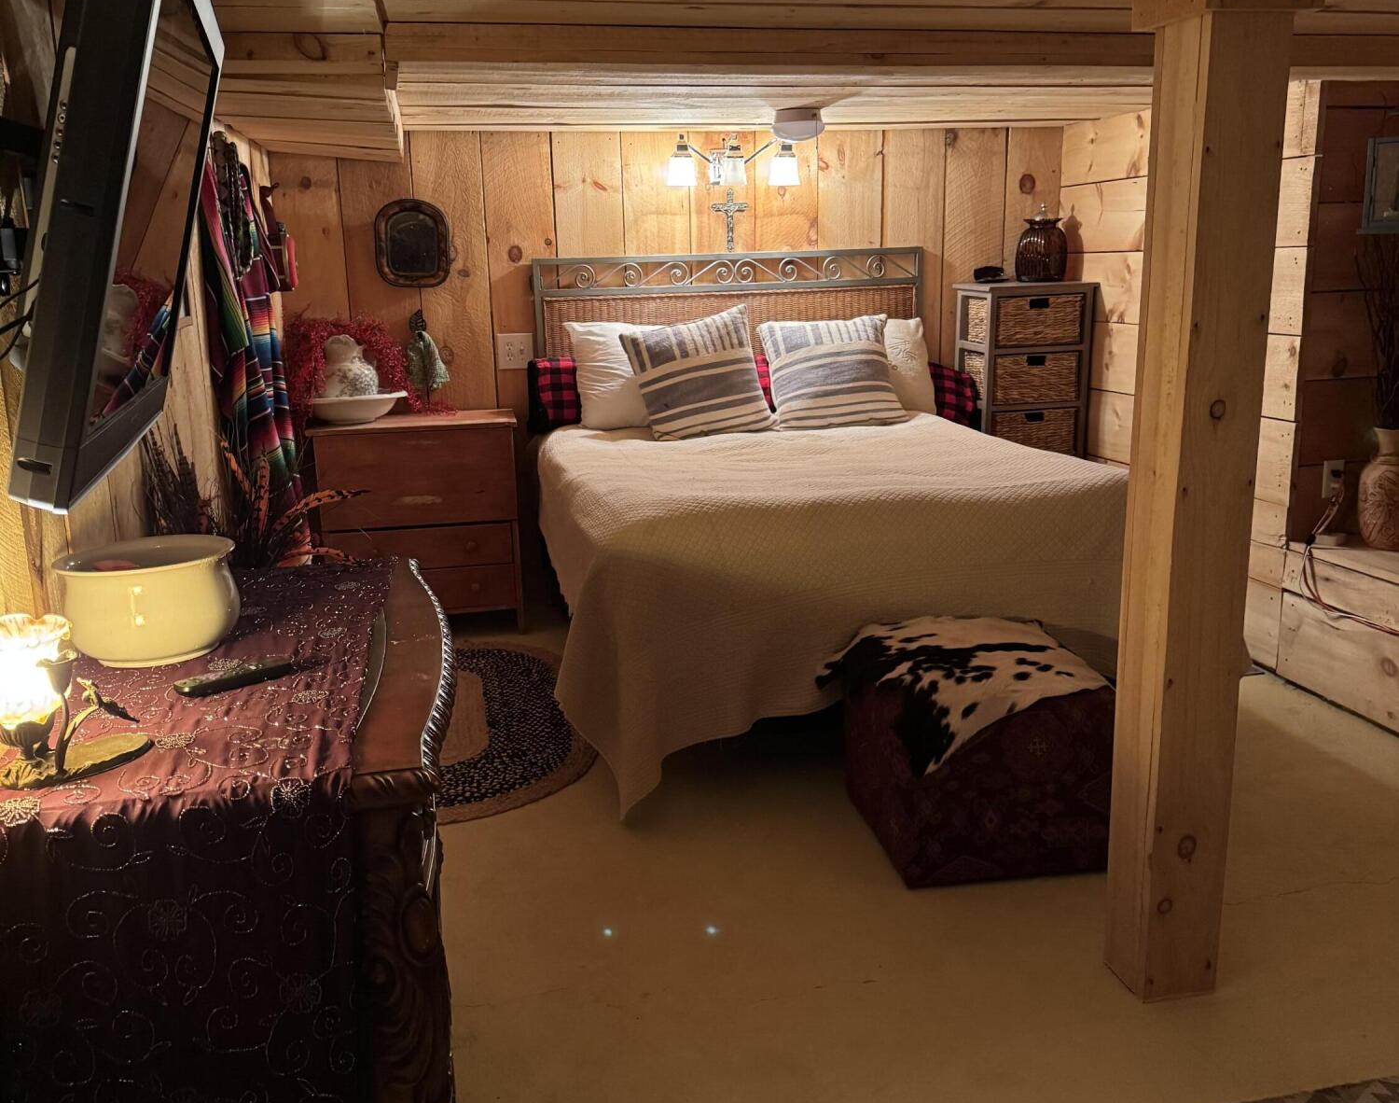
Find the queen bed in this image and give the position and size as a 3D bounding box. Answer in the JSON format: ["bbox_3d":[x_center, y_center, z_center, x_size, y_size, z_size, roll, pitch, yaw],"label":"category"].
[{"bbox_3d":[0.356,-0.273,4.142,1.740,1.330,2.230,-4,13,-11],"label":"queen bed"}]

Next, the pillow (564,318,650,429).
[{"bbox_3d":[-0.162,-0.666,4.839,0.660,0.420,0.190,-4,-7,-11],"label":"pillow"}]

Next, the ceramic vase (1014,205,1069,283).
[{"bbox_3d":[1.340,-1.202,5.053,0.220,0.296,0.220,-4,13,-11],"label":"ceramic vase"}]

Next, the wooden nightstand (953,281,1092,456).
[{"bbox_3d":[1.297,-0.461,5.228,0.448,1.200,0.360,-4,13,-11],"label":"wooden nightstand"}]

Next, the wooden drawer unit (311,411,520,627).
[{"bbox_3d":[-1.039,-0.099,4.827,0.720,0.778,0.430,-4,13,-11],"label":"wooden drawer unit"}]

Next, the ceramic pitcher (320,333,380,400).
[{"bbox_3d":[-1.235,-0.620,4.595,0.190,0.300,0.225,7,16,32],"label":"ceramic pitcher"}]

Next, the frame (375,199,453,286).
[{"bbox_3d":[-1.068,-1.153,4.816,0.280,0.320,0.030,-4,13,-11],"label":"frame"}]

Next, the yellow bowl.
[{"bbox_3d":[-0.772,0.070,1.821,0.238,0.140,0.238,-4,13,-11],"label":"yellow bowl"}]

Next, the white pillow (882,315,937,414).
[{"bbox_3d":[0.625,-0.714,4.931,0.520,0.420,0.170,-4,-12,-11],"label":"white pillow"}]

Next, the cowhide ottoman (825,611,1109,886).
[{"bbox_3d":[0.657,0.447,3.014,0.510,0.430,0.520,-3,13,-8],"label":"cowhide ottoman"}]

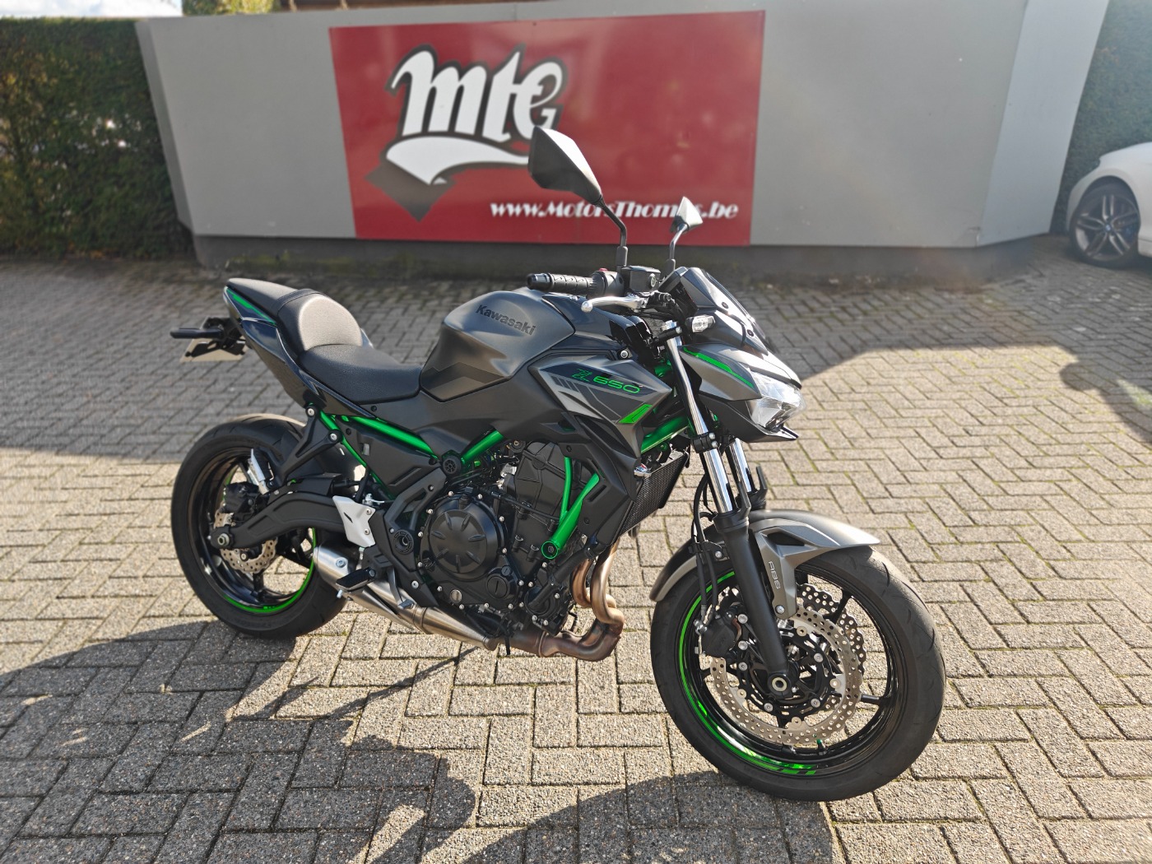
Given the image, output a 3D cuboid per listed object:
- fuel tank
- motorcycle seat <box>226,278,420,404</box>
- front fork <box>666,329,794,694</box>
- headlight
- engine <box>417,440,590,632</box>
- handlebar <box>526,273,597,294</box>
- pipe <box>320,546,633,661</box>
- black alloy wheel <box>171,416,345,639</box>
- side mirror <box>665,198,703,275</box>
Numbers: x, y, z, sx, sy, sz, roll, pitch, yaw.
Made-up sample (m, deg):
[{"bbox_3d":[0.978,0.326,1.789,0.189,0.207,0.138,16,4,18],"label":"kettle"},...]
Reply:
[{"bbox_3d":[-0.125,-0.188,1.815,0.380,0.265,0.330,9,12,22],"label":"fuel tank"},{"bbox_3d":[-0.610,-0.234,2.015,0.700,0.240,0.280,9,12,22],"label":"motorcycle seat"},{"bbox_3d":[0.344,0.135,1.665,0.120,0.775,0.270,-17,1,23],"label":"front fork"},{"bbox_3d":[0.401,-0.068,1.613,0.110,0.120,0.190,9,11,20],"label":"headlight"},{"bbox_3d":[-0.119,0.206,1.868,0.370,0.415,0.390,9,12,22],"label":"engine"},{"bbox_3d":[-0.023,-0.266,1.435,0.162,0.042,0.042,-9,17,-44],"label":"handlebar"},{"bbox_3d":[-0.247,0.348,1.906,0.760,0.308,0.320,9,12,22],"label":"pipe"},{"bbox_3d":[-0.847,0.256,2.192,0.624,0.624,0.160,9,12,22],"label":"black alloy wheel"},{"bbox_3d":[0.262,-0.470,1.956,0.085,0.215,0.300,6,10,5],"label":"side mirror"}]

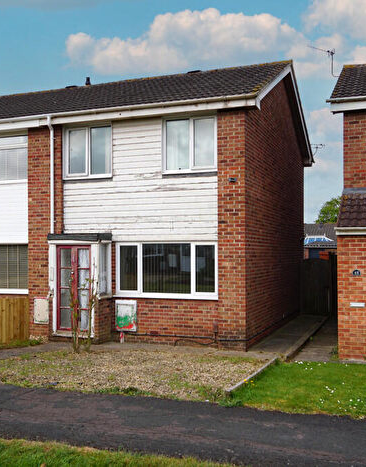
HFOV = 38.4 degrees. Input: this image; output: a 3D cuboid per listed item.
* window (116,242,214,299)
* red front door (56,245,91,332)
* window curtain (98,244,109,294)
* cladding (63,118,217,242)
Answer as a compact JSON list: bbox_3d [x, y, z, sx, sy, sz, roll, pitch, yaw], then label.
[{"bbox_3d":[-0.379,0.762,10.930,2.270,1.160,0.100,0,-1,20],"label":"window"},{"bbox_3d":[-2.251,1.142,10.840,0.814,1.820,0.080,0,-1,20],"label":"red front door"},{"bbox_3d":[-1.697,0.753,10.980,0.080,1.000,0.420,0,-1,20],"label":"window curtain"},{"bbox_3d":[-0.981,-1.110,11.103,3.575,2.530,0.100,0,-1,20],"label":"cladding"}]

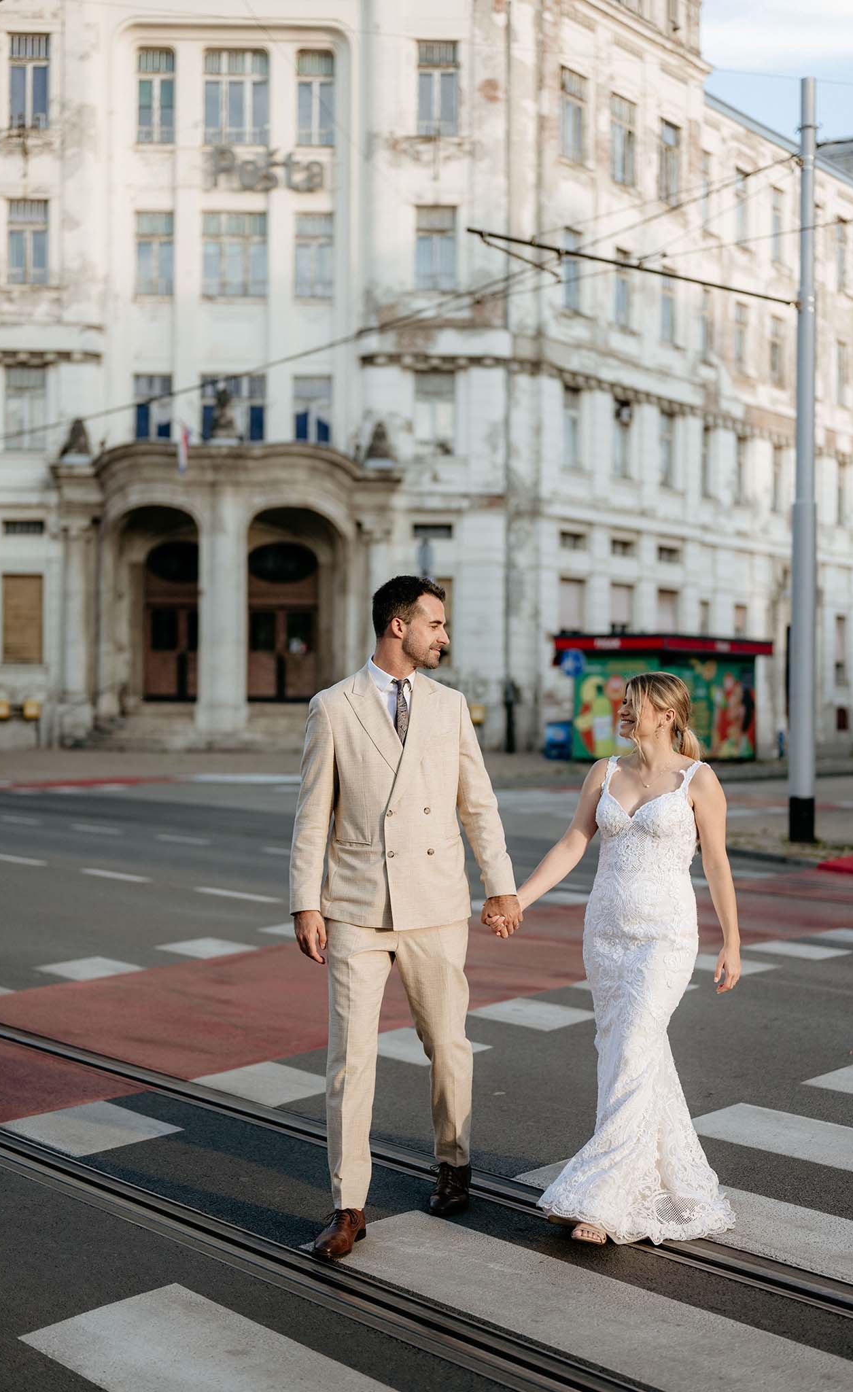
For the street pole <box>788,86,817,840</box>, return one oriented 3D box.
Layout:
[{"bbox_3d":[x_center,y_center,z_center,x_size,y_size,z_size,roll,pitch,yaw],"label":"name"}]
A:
[{"bbox_3d":[4.058,-2.539,20.700,0.270,8.200,0.270,0,0,0],"label":"street pole"}]

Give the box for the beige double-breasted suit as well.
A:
[{"bbox_3d":[-0.067,0.681,5.540,0.630,1.530,0.460,1,0,-5],"label":"beige double-breasted suit"}]

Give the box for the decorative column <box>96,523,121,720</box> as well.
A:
[{"bbox_3d":[-8.754,-2.087,53.000,0.620,5.450,0.650,1,0,6],"label":"decorative column"}]

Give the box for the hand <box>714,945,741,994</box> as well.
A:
[{"bbox_3d":[0.868,0.788,5.570,0.075,0.140,0.095,0,0,18],"label":"hand"}]

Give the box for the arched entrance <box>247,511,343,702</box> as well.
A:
[{"bbox_3d":[-3.344,-2.325,48.900,2.400,4.950,1.300,0,0,-2],"label":"arched entrance"}]

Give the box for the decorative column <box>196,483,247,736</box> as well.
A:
[{"bbox_3d":[-5.463,-2.318,51.500,1.330,6.750,1.200,1,0,0],"label":"decorative column"}]

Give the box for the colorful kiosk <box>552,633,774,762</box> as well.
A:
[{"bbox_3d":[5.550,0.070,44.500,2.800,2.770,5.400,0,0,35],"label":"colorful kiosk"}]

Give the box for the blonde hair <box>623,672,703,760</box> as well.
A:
[{"bbox_3d":[0.685,0.058,5.600,0.210,0.265,0.180,1,0,-24],"label":"blonde hair"}]

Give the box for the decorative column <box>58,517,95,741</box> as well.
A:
[{"bbox_3d":[-8.843,-1.688,48.800,0.930,5.650,0.900,0,0,-2],"label":"decorative column"}]

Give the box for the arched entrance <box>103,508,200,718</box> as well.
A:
[{"bbox_3d":[-7.475,-2.392,52.500,2.500,5.700,1.500,0,0,14],"label":"arched entrance"}]

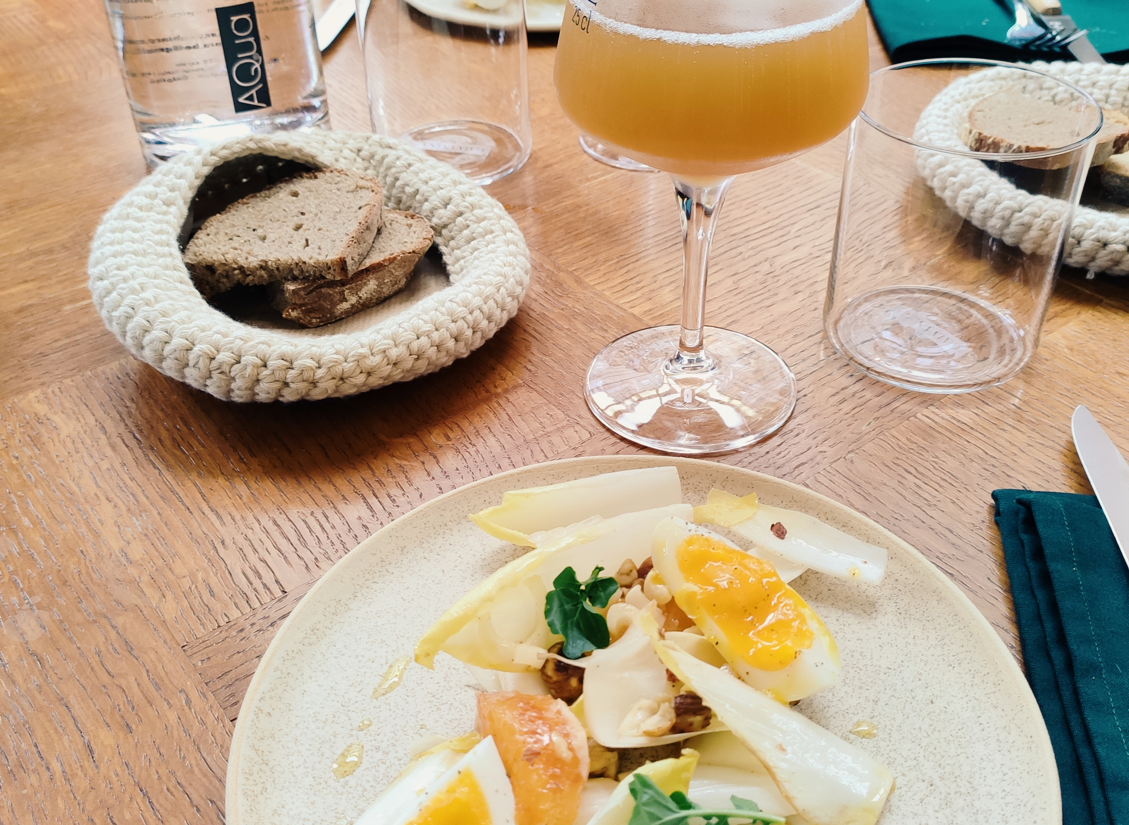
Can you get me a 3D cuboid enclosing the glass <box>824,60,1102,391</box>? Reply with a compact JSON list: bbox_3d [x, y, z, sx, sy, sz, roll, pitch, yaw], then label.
[{"bbox_3d":[0.137,-0.064,0.404,0.079,0.097,0.079,-2,39,0],"label":"glass"}]

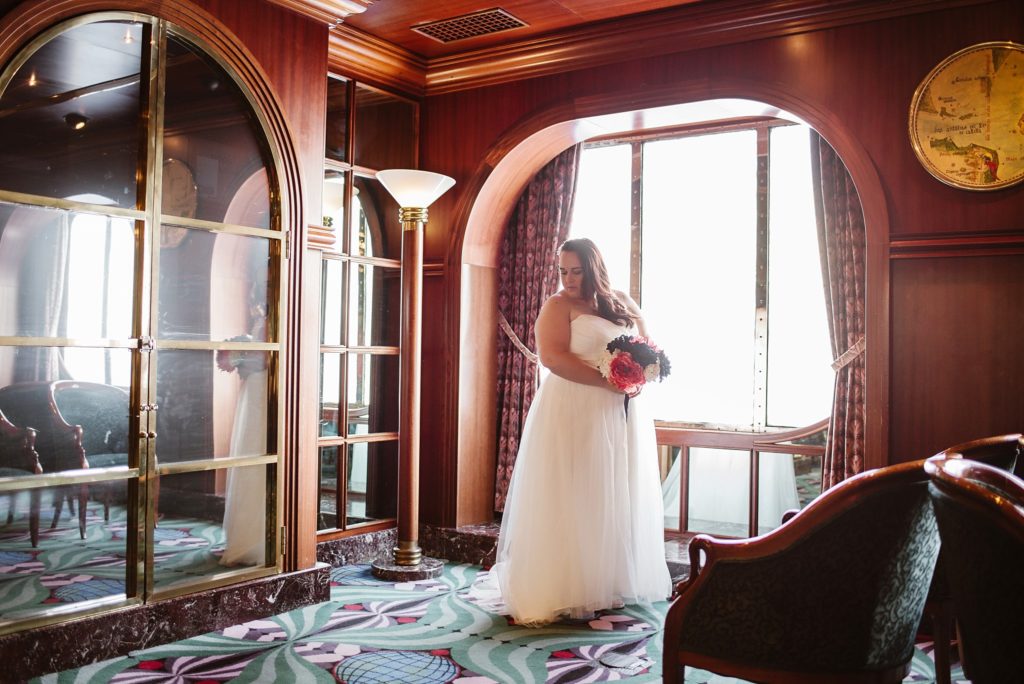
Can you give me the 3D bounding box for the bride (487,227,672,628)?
[{"bbox_3d":[0.337,0.360,4.602,0.800,1.667,0.860,2,-1,-38],"label":"bride"}]

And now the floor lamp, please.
[{"bbox_3d":[-0.517,0.166,5.119,0.410,2.040,0.410,1,-1,0],"label":"floor lamp"}]

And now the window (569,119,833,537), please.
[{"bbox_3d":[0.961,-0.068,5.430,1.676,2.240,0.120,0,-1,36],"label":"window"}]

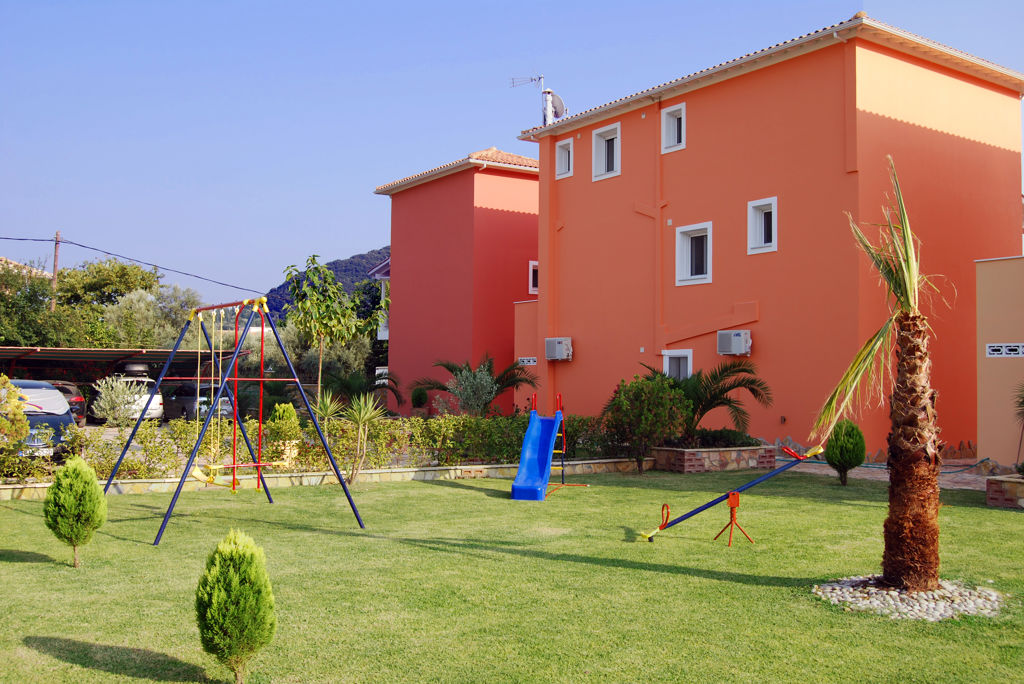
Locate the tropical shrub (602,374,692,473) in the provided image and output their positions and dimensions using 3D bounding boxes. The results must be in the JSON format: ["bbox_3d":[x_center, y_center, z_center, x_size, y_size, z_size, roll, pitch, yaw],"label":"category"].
[{"bbox_3d":[2.251,1.361,15.958,1.385,1.616,1.350,0,-2,8],"label":"tropical shrub"}]

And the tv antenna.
[{"bbox_3d":[0.770,-6.999,28.100,1.550,1.550,0.800,0,-2,15],"label":"tv antenna"}]

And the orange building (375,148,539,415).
[{"bbox_3d":[-0.636,-2.035,36.180,6.750,9.960,7.350,2,-3,-34],"label":"orange building"}]

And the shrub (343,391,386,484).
[{"bbox_3d":[-2.180,1.411,14.299,0.665,1.330,0.650,1,-2,-9],"label":"shrub"}]

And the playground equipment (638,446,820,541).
[{"bbox_3d":[2.137,1.461,9.400,1.770,0.970,0.420,1,-2,0],"label":"playground equipment"}]

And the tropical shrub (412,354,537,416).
[{"bbox_3d":[-0.978,1.406,25.490,3.200,2.100,3.000,1,-2,0],"label":"tropical shrub"}]

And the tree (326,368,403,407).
[{"bbox_3d":[-4.365,1.499,28.440,2.410,1.381,2.200,1,-2,-9],"label":"tree"}]

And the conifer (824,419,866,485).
[{"bbox_3d":[5.114,1.690,14.888,0.630,1.000,0.630,1,-2,0],"label":"conifer"}]

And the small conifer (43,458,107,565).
[{"bbox_3d":[-3.575,1.391,7.916,0.499,0.908,0.470,1,-2,-24],"label":"small conifer"}]

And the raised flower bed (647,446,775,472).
[{"bbox_3d":[3.490,2.072,17.442,2.120,0.410,1.300,2,-3,-32],"label":"raised flower bed"}]

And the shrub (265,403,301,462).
[{"bbox_3d":[-3.504,1.389,14.773,0.550,0.931,0.560,1,-2,-13],"label":"shrub"}]

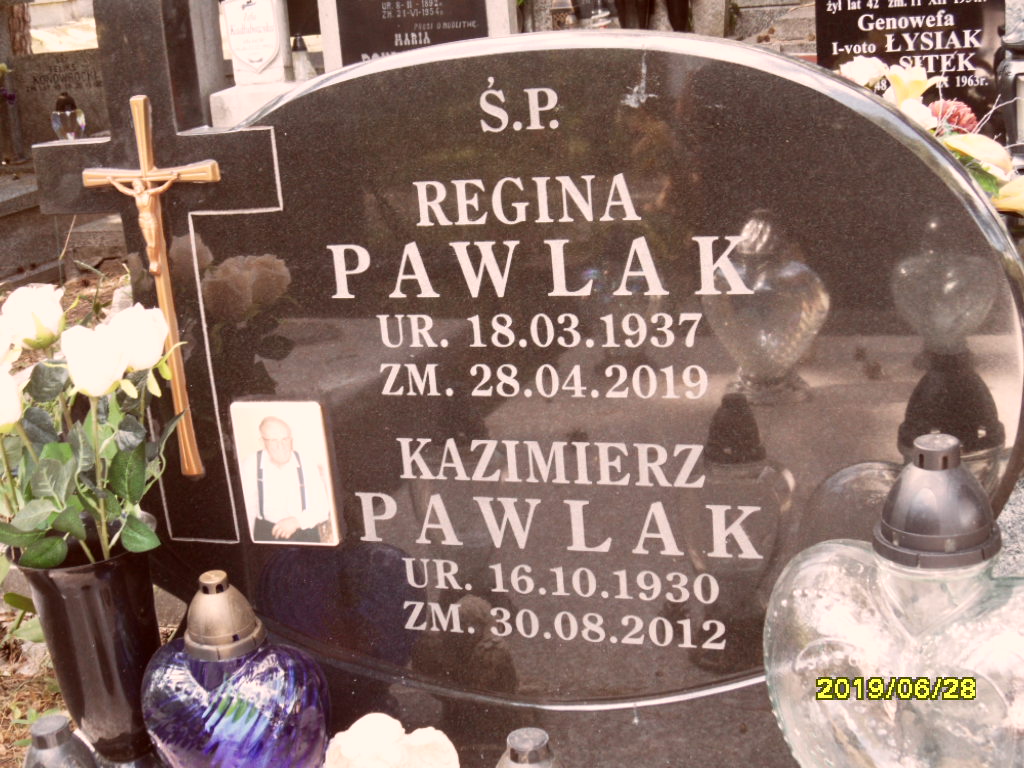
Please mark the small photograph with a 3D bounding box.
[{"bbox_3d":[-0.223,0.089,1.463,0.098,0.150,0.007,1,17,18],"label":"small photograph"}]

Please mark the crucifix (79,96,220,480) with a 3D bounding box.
[{"bbox_3d":[-0.335,-0.088,1.429,0.148,0.376,0.034,1,17,18],"label":"crucifix"}]

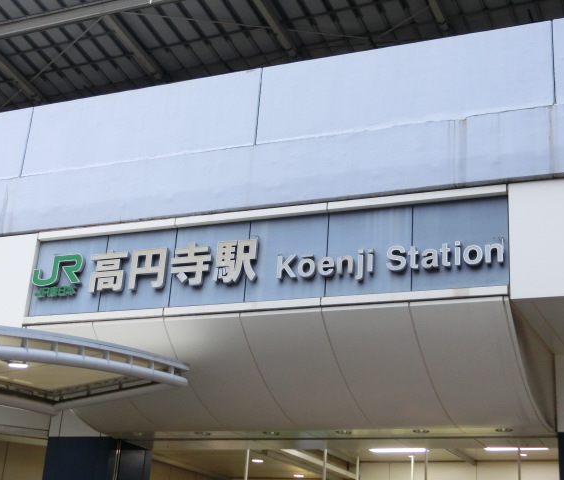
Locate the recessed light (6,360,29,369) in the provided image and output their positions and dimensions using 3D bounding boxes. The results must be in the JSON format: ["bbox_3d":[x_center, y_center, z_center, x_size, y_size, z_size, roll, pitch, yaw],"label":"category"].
[{"bbox_3d":[-2.990,1.411,10.892,0.220,0.070,0.220,-5,-23,22],"label":"recessed light"}]

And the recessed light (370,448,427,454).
[{"bbox_3d":[2.093,3.751,17.193,1.050,0.070,0.280,-5,-23,22],"label":"recessed light"}]

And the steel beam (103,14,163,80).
[{"bbox_3d":[-3.600,-4.789,23.305,0.220,0.240,2.475,-4,-27,20],"label":"steel beam"}]

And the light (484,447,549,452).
[{"bbox_3d":[3.966,3.520,16.262,1.050,0.070,0.280,-5,-23,22],"label":"light"}]

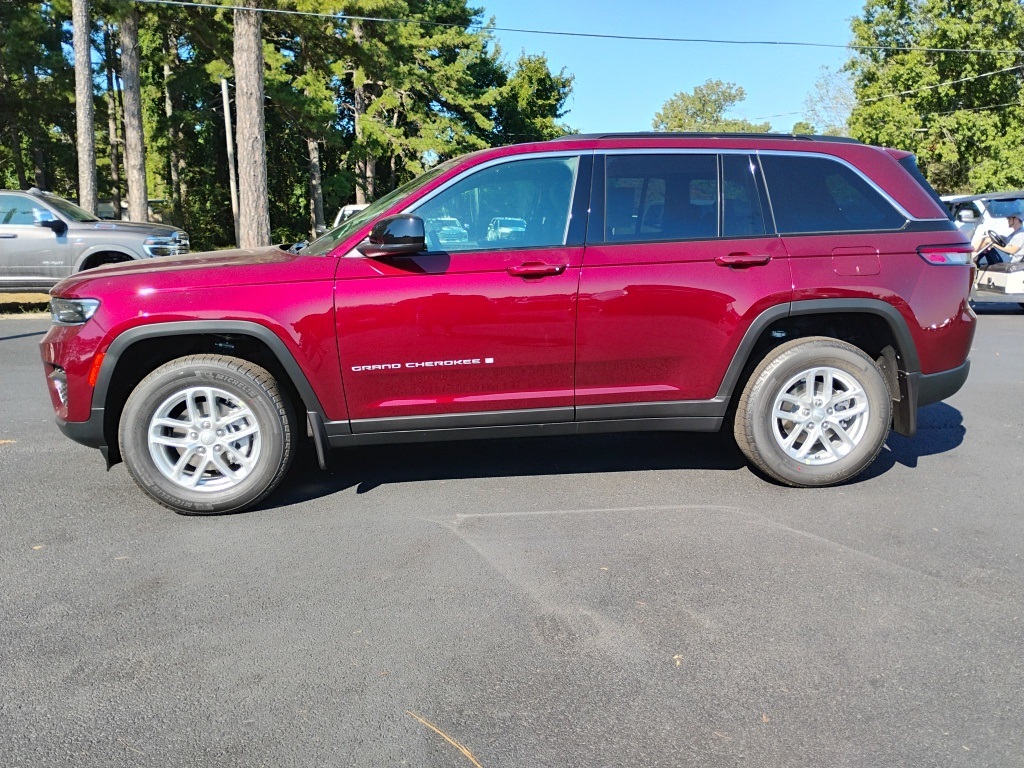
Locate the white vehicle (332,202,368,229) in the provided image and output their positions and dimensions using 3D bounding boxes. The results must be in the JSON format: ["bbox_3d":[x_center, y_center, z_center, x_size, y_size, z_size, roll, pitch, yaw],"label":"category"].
[{"bbox_3d":[-3.207,-3.208,19.553,2.000,1.950,5.600,-3,11,-10],"label":"white vehicle"}]

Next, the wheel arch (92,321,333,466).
[{"bbox_3d":[-1.391,0.048,3.878,1.050,0.680,0.170,-2,10,-4],"label":"wheel arch"}]

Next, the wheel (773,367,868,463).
[{"bbox_3d":[1.521,0.138,4.211,0.490,0.490,0.200,-2,10,-4],"label":"wheel"}]

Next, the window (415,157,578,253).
[{"bbox_3d":[-0.074,-0.863,3.946,0.810,0.450,0.060,-2,-11,-4],"label":"window"}]

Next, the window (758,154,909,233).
[{"bbox_3d":[1.589,-0.941,4.072,0.670,0.410,0.060,-2,-11,-4],"label":"window"}]

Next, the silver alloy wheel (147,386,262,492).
[{"bbox_3d":[-1.433,0.243,3.981,0.490,0.490,0.200,-2,10,-4],"label":"silver alloy wheel"}]

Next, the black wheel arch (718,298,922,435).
[{"bbox_3d":[1.507,-0.090,4.097,1.010,0.640,0.170,-2,10,-4],"label":"black wheel arch"}]

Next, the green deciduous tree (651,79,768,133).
[{"bbox_3d":[14.124,-16.204,59.055,9.000,12.600,9.000,-2,10,-4],"label":"green deciduous tree"}]

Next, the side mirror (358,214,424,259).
[{"bbox_3d":[-0.539,-0.671,3.758,0.270,0.205,0.250,-2,10,-4],"label":"side mirror"}]

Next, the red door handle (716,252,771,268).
[{"bbox_3d":[1.094,-0.588,3.931,0.272,0.070,0.060,-2,10,-4],"label":"red door handle"}]

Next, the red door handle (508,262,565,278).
[{"bbox_3d":[0.117,-0.530,3.859,0.275,0.070,0.060,-2,10,-4],"label":"red door handle"}]

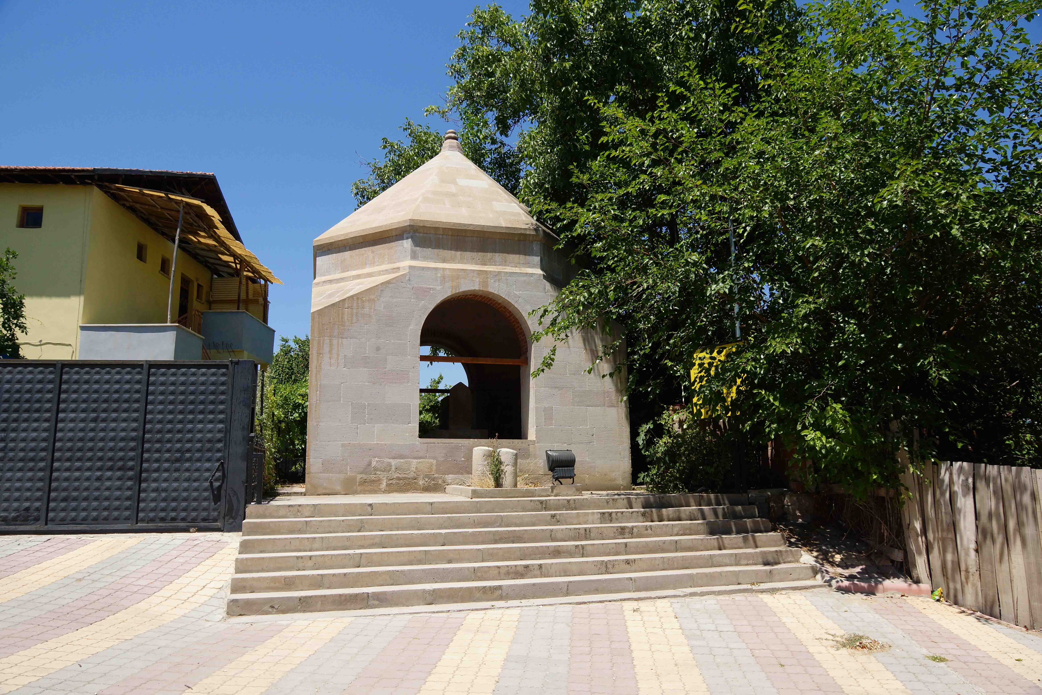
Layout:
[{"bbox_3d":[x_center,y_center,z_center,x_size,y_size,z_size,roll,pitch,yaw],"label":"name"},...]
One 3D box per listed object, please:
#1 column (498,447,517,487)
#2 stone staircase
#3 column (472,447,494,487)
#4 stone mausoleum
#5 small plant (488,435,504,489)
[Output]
[{"bbox_3d":[-0.190,1.732,9.903,0.271,0.579,0.271,-1,-10,0],"label":"column"},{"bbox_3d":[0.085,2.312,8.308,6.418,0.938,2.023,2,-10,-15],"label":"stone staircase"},{"bbox_3d":[-0.549,1.706,9.807,0.300,0.607,0.300,-1,-10,0],"label":"column"},{"bbox_3d":[-1.451,-0.959,14.362,5.353,7.563,5.340,2,-10,-15],"label":"stone mausoleum"},{"bbox_3d":[-0.338,1.581,9.652,0.213,0.739,0.202,2,-10,-15],"label":"small plant"}]

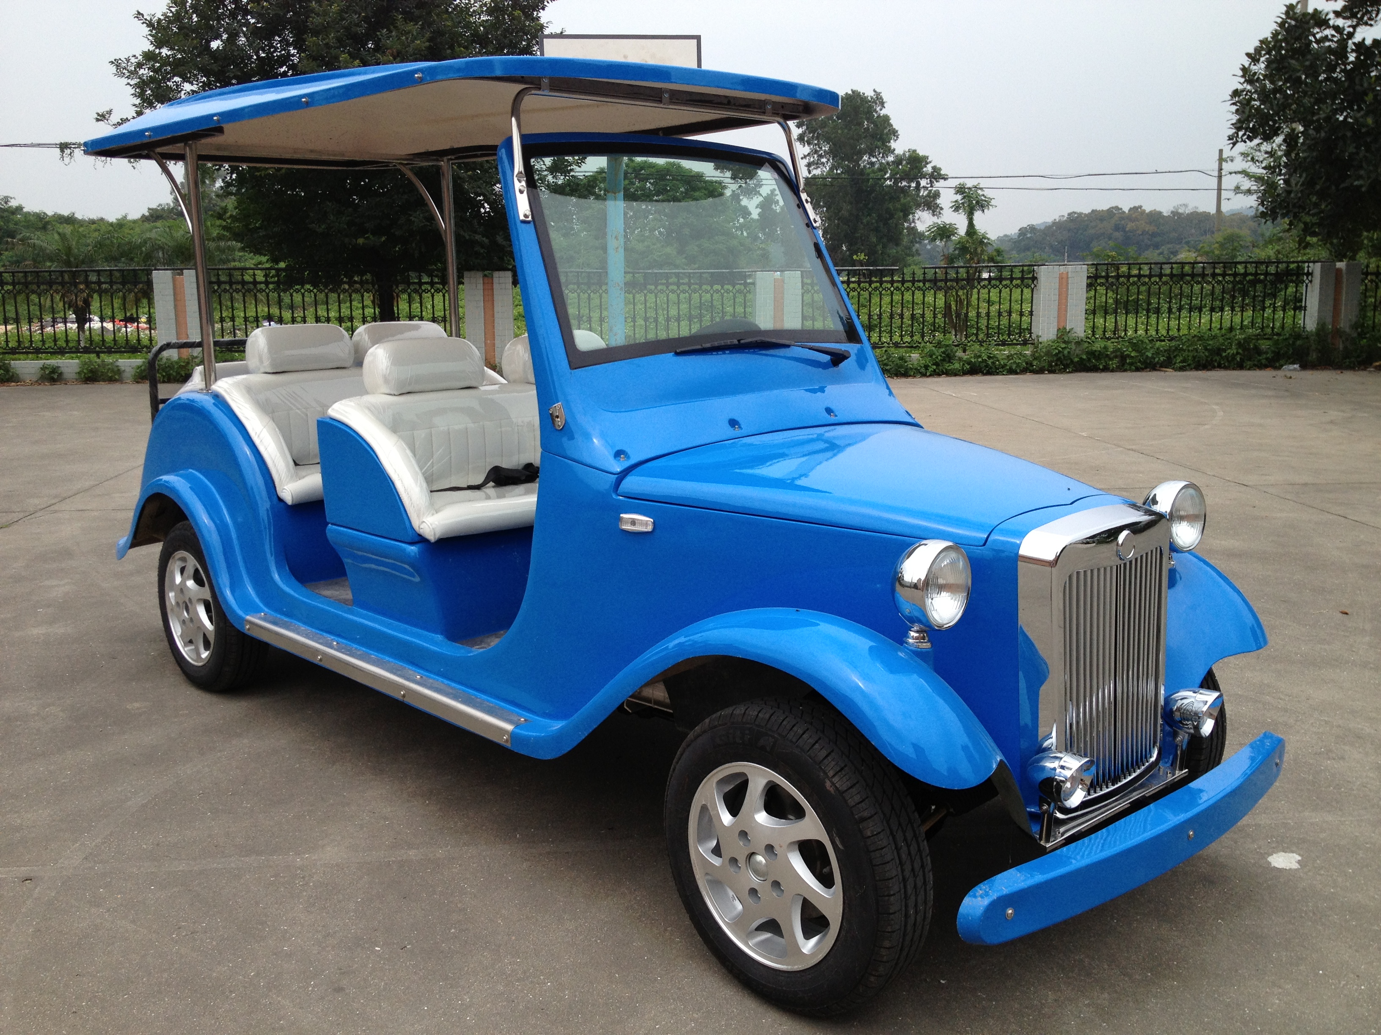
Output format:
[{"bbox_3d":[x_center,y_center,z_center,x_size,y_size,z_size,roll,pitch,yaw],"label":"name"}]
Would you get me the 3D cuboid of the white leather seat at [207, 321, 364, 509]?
[{"bbox_3d":[-0.972,-0.390,4.603,1.074,0.488,0.575,-11,15,-42],"label":"white leather seat"}]

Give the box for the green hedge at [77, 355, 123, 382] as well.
[{"bbox_3d":[-7.389,-1.892,17.534,0.580,0.340,0.450,-4,11,-22],"label":"green hedge"}]

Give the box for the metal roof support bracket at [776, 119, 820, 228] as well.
[{"bbox_3d":[0.289,-0.910,3.693,0.088,0.292,0.088,-10,14,-41],"label":"metal roof support bracket"}]

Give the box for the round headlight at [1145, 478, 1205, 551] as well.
[{"bbox_3d":[1.044,-0.010,3.065,0.160,0.160,0.105,-9,14,-41],"label":"round headlight"}]

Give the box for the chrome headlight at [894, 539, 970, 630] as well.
[{"bbox_3d":[0.412,0.112,2.504,0.160,0.160,0.105,-9,14,-41],"label":"chrome headlight"}]

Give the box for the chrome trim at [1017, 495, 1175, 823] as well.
[{"bbox_3d":[0.811,0.269,2.732,0.445,0.550,0.130,-9,14,-41],"label":"chrome trim"}]

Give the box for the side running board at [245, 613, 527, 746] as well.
[{"bbox_3d":[-0.872,0.416,3.802,0.061,0.058,1.389,-11,15,-42],"label":"side running board"}]

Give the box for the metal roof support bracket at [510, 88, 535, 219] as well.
[{"bbox_3d":[-0.379,-0.814,3.165,0.049,0.315,0.046,-8,2,-42],"label":"metal roof support bracket"}]

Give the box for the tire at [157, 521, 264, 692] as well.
[{"bbox_3d":[-1.584,0.288,4.632,0.178,0.575,0.575,-9,14,-41],"label":"tire"}]

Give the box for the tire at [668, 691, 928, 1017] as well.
[{"bbox_3d":[0.195,0.650,2.696,0.171,0.586,0.586,-11,15,-43],"label":"tire"}]

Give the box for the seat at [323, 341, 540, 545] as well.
[{"bbox_3d":[-0.451,-0.286,4.053,1.074,0.488,0.575,-11,15,-42],"label":"seat"}]

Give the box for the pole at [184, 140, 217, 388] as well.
[{"bbox_3d":[-1.560,-0.801,4.455,0.037,0.770,0.037,-11,15,-42],"label":"pole"}]

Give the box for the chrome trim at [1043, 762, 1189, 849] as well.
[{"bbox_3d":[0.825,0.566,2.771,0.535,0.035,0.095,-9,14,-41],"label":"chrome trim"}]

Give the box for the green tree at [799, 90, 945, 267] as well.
[{"bbox_3d":[7.372,-13.870,58.000,5.900,7.966,5.700,0,10,0],"label":"green tree"}]

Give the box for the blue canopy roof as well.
[{"bbox_3d":[-0.807,-1.250,4.261,1.250,0.200,2.530,-9,14,-41],"label":"blue canopy roof"}]

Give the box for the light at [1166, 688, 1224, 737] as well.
[{"bbox_3d":[1.059,0.401,2.943,0.084,0.087,0.112,-11,15,-42],"label":"light"}]

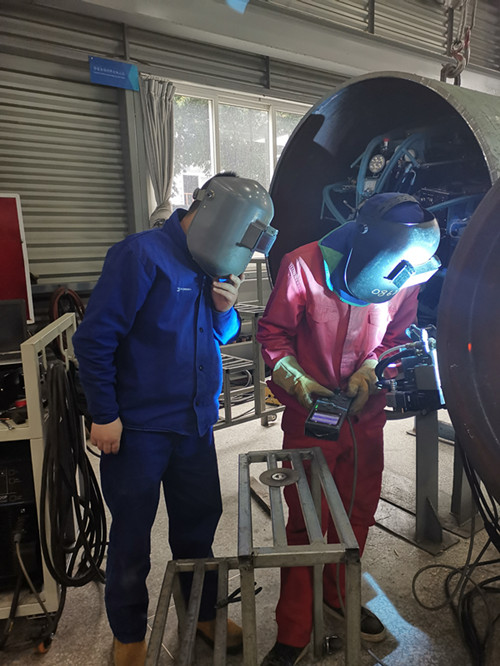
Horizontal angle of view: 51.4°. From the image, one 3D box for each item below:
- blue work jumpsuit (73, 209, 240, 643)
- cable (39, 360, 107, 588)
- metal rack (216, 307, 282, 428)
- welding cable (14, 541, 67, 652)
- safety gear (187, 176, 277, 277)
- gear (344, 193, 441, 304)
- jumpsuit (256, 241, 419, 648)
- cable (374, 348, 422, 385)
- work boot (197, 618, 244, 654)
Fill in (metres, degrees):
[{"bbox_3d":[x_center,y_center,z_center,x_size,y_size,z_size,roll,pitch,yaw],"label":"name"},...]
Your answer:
[{"bbox_3d":[-0.283,0.335,1.738,0.430,1.440,0.520,5,12,36],"label":"blue work jumpsuit"},{"bbox_3d":[-0.642,0.507,1.890,0.180,0.840,0.300,-3,10,-6],"label":"cable"},{"bbox_3d":[-0.042,0.239,4.178,0.550,0.970,0.800,7,13,44],"label":"metal rack"},{"bbox_3d":[-0.734,0.916,1.820,0.170,0.390,0.150,-2,10,0],"label":"welding cable"},{"bbox_3d":[-0.052,-0.318,1.550,0.250,0.300,0.225,33,14,22],"label":"safety gear"},{"bbox_3d":[0.423,-0.244,1.520,0.235,0.255,0.305,-11,-32,-50],"label":"gear"},{"bbox_3d":[0.258,0.370,1.717,0.520,1.360,0.430,-2,10,-1],"label":"jumpsuit"},{"bbox_3d":[0.434,0.095,1.520,0.145,0.115,0.100,-2,10,0],"label":"cable"},{"bbox_3d":[-0.118,1.022,1.905,0.110,0.140,0.295,-10,12,-41],"label":"work boot"}]

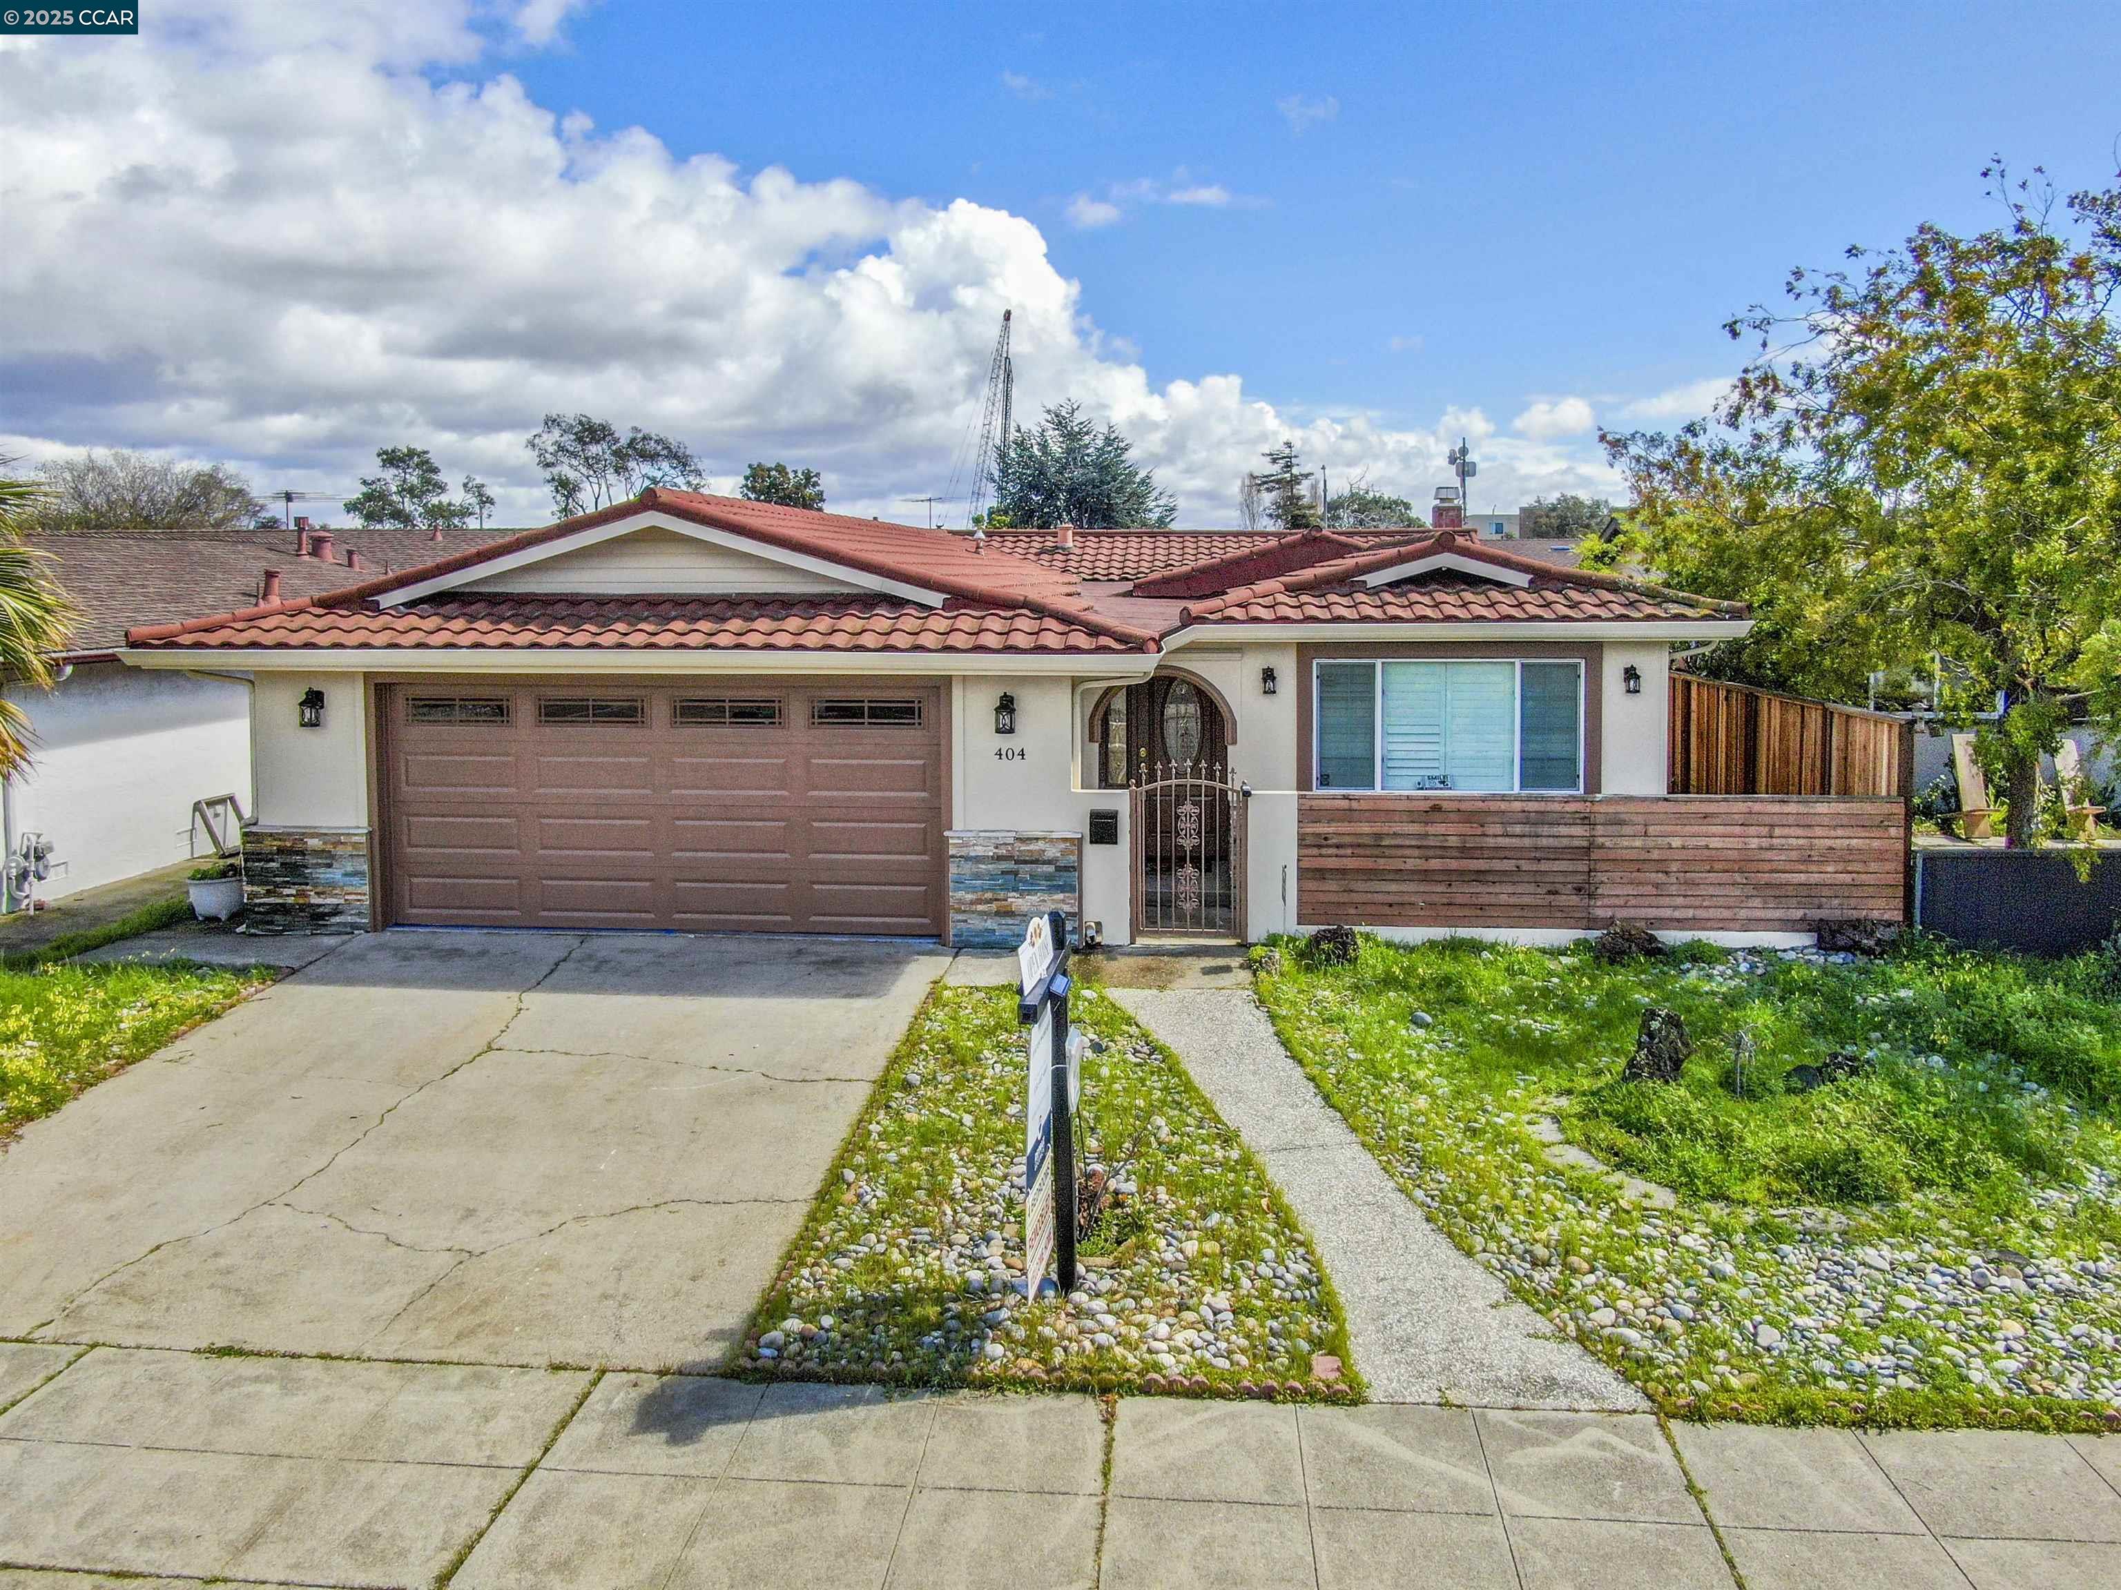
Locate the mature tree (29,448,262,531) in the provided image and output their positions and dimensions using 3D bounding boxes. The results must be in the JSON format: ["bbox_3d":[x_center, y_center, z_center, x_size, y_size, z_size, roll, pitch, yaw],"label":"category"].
[{"bbox_3d":[-28.637,-7.424,46.452,7.260,6.930,7.260,0,7,0],"label":"mature tree"}]

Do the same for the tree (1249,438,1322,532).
[{"bbox_3d":[10.420,-11.950,68.590,3.460,9.050,3.460,0,7,0],"label":"tree"}]

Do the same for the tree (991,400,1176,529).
[{"bbox_3d":[0.820,-9.463,52.594,6.620,9.100,6.620,0,7,0],"label":"tree"}]

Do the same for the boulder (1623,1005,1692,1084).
[{"bbox_3d":[3.889,1.633,9.600,0.450,0.500,0.360,0,7,0],"label":"boulder"}]

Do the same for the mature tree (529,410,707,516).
[{"bbox_3d":[-17.580,-10.480,58.603,6.990,9.250,6.990,0,7,0],"label":"mature tree"}]

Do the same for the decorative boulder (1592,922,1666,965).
[{"bbox_3d":[4.651,1.210,12.000,0.620,0.360,0.450,0,7,0],"label":"decorative boulder"}]

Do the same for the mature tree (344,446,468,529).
[{"bbox_3d":[-25.814,-9.821,58.518,4.900,7.940,4.900,0,7,0],"label":"mature tree"}]

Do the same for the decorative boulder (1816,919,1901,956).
[{"bbox_3d":[6.510,1.163,12.000,0.700,0.320,0.420,0,7,0],"label":"decorative boulder"}]

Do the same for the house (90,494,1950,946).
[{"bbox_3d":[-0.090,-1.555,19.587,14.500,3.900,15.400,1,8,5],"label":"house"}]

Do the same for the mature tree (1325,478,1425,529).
[{"bbox_3d":[12.845,-9.568,60.445,4.120,6.820,4.120,0,7,0],"label":"mature tree"}]

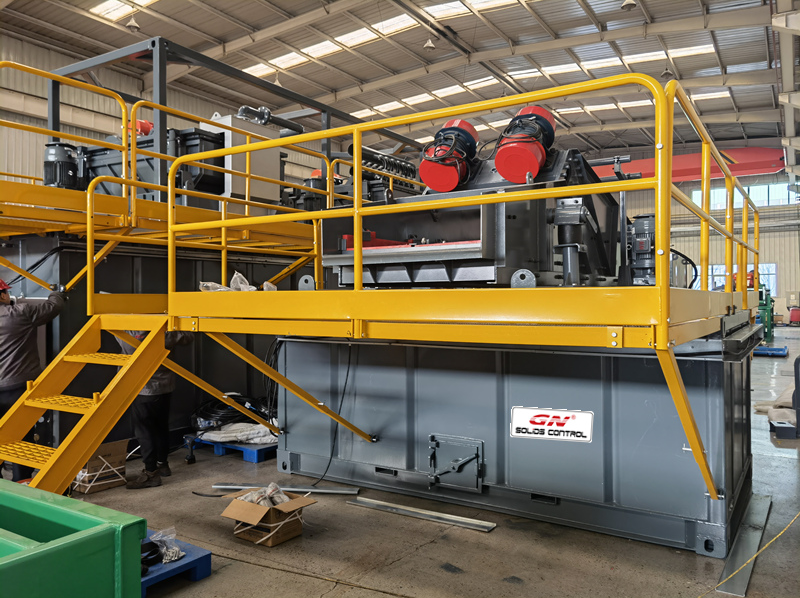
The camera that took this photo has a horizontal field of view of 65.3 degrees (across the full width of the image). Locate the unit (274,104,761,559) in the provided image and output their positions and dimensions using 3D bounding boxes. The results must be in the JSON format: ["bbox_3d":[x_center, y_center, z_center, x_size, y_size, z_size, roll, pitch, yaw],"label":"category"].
[{"bbox_3d":[0.884,-0.013,5.464,3.770,3.200,1.660,0,0,33],"label":"unit"}]

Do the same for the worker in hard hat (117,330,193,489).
[{"bbox_3d":[-2.160,0.770,5.450,0.540,1.660,0.540,0,0,-26],"label":"worker in hard hat"}]

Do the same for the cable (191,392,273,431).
[{"bbox_3d":[-1.790,1.200,6.650,0.740,0.340,0.720,0,0,33],"label":"cable"}]

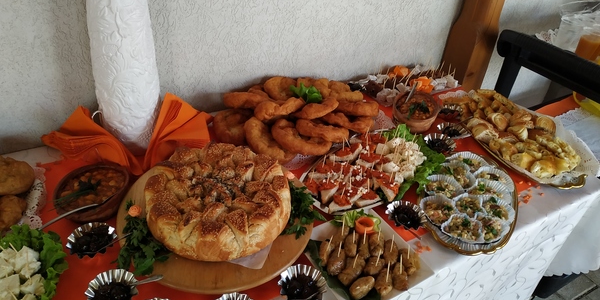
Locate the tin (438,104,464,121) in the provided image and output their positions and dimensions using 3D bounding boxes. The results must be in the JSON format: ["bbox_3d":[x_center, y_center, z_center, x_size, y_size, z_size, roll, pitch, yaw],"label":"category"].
[{"bbox_3d":[0.468,-0.111,1.319,0.090,0.028,0.090,2,36,-2],"label":"tin"}]

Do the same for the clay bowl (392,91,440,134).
[{"bbox_3d":[0.344,-0.101,1.258,0.145,0.072,0.145,4,36,0],"label":"clay bowl"}]

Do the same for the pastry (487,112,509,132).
[{"bbox_3d":[0.538,-0.076,1.130,0.046,0.039,0.052,-15,40,-27],"label":"pastry"}]

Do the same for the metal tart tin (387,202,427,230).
[{"bbox_3d":[0.214,0.139,0.846,0.079,0.028,0.079,4,35,-3],"label":"metal tart tin"}]

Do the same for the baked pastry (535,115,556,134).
[{"bbox_3d":[0.674,-0.067,1.140,0.052,0.037,0.048,-15,40,-27],"label":"baked pastry"}]

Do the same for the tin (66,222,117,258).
[{"bbox_3d":[-0.362,0.165,0.731,0.079,0.028,0.079,4,35,-3],"label":"tin"}]

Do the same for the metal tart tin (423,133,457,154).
[{"bbox_3d":[0.392,-0.009,1.173,0.089,0.028,0.089,4,36,0],"label":"metal tart tin"}]

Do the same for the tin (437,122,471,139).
[{"bbox_3d":[0.451,-0.044,1.227,0.091,0.028,0.091,4,36,0],"label":"tin"}]

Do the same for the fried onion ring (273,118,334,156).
[{"bbox_3d":[0.005,-0.035,1.110,0.158,0.042,0.158,15,32,0],"label":"fried onion ring"}]

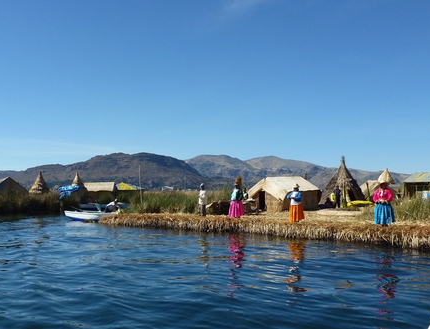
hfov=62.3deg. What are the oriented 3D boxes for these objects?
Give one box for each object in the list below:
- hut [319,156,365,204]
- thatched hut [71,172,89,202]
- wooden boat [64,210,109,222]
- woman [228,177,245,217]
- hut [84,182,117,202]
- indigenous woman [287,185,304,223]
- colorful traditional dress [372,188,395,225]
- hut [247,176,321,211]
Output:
[{"bbox_3d":[9.783,1.297,27.276,3.450,3.800,3.450,0,-4,-5],"label":"hut"},{"bbox_3d":[-15.656,2.527,40.924,2.800,3.260,2.800,1,-4,-18],"label":"thatched hut"},{"bbox_3d":[-7.262,3.099,21.335,3.500,0.610,1.250,0,-4,0],"label":"wooden boat"},{"bbox_3d":[0.921,1.537,15.230,0.660,1.590,0.480,-2,-5,28],"label":"woman"},{"bbox_3d":[-14.032,3.281,43.377,4.300,2.100,2.800,0,-4,-5],"label":"hut"},{"bbox_3d":[3.244,1.544,14.327,0.700,1.570,0.500,-1,-4,13],"label":"indigenous woman"},{"bbox_3d":[5.748,1.479,12.126,0.760,1.230,0.530,-2,-5,29],"label":"colorful traditional dress"},{"bbox_3d":[4.318,1.808,21.927,3.350,2.030,3.000,4,-6,-44],"label":"hut"}]

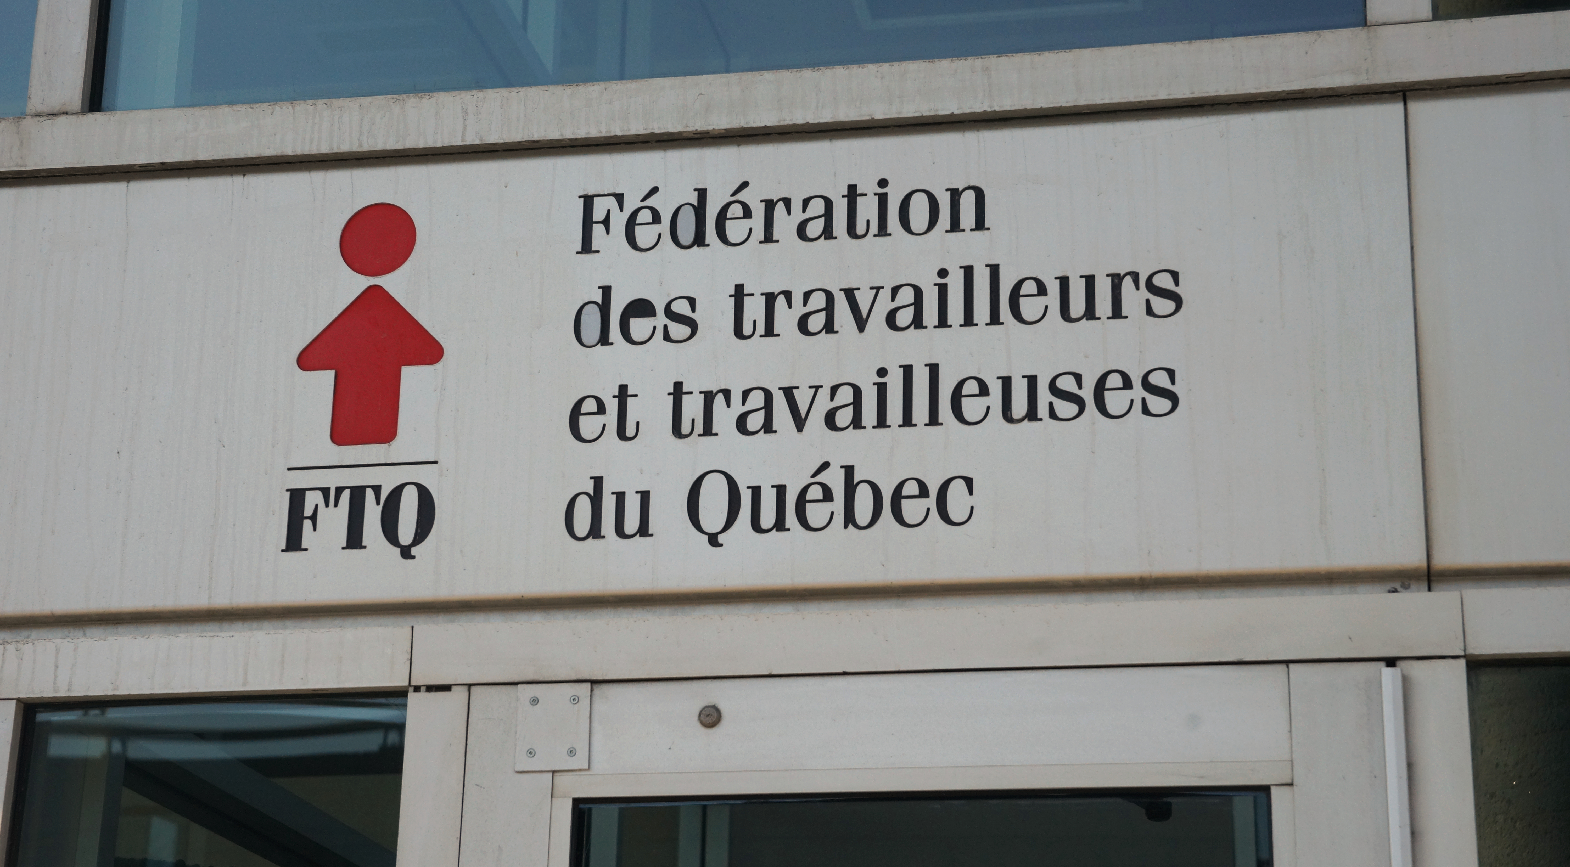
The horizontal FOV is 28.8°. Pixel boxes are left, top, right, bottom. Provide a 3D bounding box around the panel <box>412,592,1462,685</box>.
[{"bbox_3d":[0.139,0.213,3.045,1.050,0.065,0.050,-2,-20,11],"label":"panel"}]

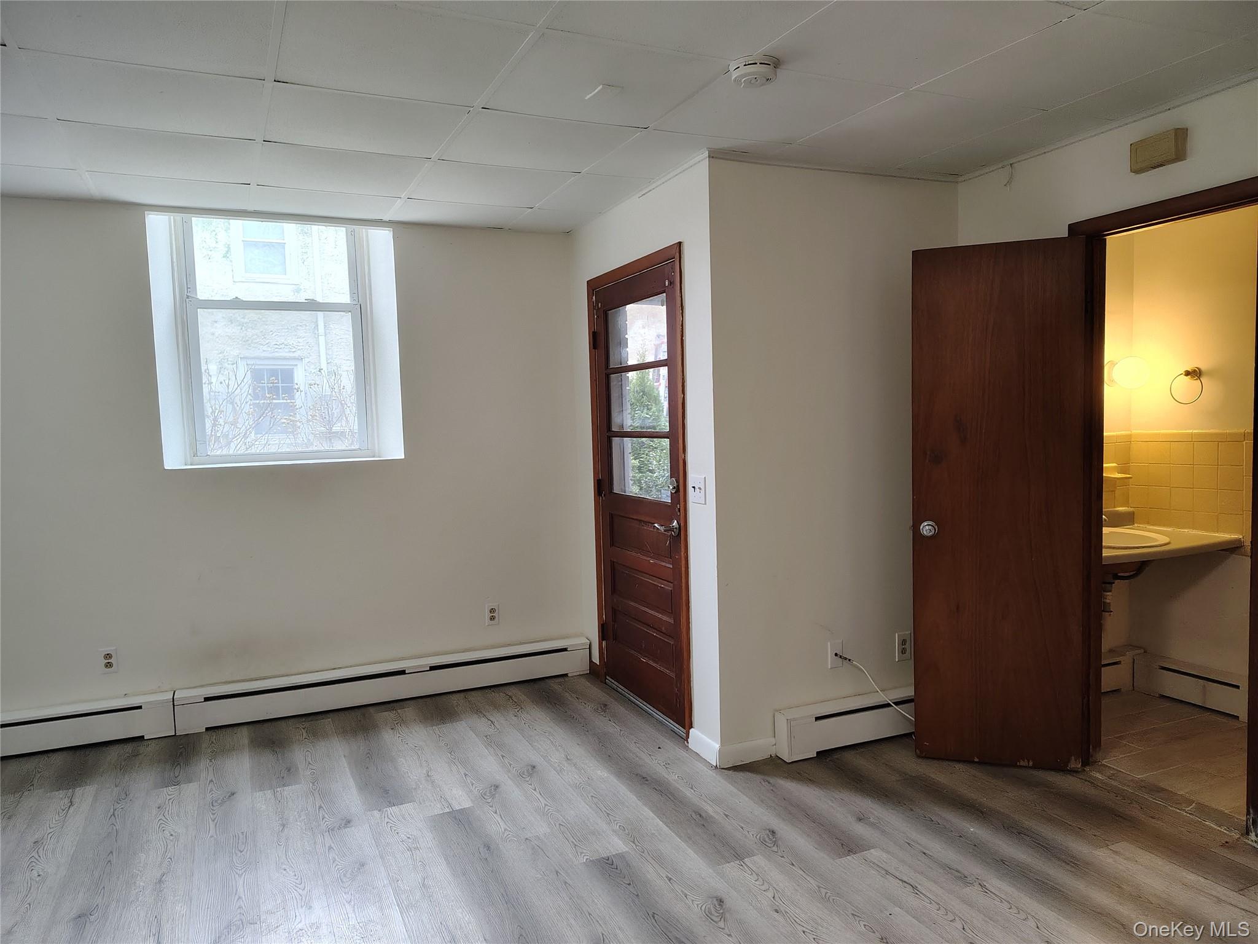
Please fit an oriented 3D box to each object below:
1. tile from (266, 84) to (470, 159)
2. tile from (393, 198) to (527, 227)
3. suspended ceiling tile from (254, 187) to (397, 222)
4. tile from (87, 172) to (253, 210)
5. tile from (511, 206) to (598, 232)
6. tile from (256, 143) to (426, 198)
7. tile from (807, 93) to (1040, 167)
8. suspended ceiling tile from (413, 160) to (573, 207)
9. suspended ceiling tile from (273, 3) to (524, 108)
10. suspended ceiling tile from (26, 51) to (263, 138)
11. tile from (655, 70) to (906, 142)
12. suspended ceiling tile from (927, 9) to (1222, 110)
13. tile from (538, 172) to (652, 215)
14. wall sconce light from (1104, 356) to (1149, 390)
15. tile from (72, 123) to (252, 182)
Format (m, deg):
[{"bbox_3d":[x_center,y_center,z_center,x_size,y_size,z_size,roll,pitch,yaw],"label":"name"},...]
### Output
[{"bbox_3d":[-0.885,-1.163,2.909,0.603,0.018,0.600,-3,4,-25],"label":"tile"},{"bbox_3d":[-0.823,-1.252,4.209,0.603,0.018,0.480,-3,4,-25],"label":"tile"},{"bbox_3d":[-1.376,-1.220,3.950,0.603,0.018,0.480,-3,4,-25],"label":"suspended ceiling tile"},{"bbox_3d":[-1.929,-1.188,3.690,0.603,0.018,0.480,-3,4,-25],"label":"tile"},{"bbox_3d":[-0.393,-1.274,4.415,0.344,0.020,0.526,-3,4,-25],"label":"tile"},{"bbox_3d":[-1.141,-1.191,3.448,0.606,0.020,0.598,-3,4,-25],"label":"tile"},{"bbox_3d":[1.029,-1.246,3.141,0.603,0.018,0.600,-3,4,-25],"label":"tile"},{"bbox_3d":[-0.589,-1.223,3.705,0.606,0.020,0.598,-3,4,-25],"label":"suspended ceiling tile"},{"bbox_3d":[-0.635,-1.135,2.366,0.606,0.020,0.598,-3,4,-25],"label":"suspended ceiling tile"},{"bbox_3d":[-1.439,-1.135,2.650,0.603,0.018,0.600,-3,4,-25],"label":"suspended ceiling tile"},{"bbox_3d":[0.470,-1.199,2.879,0.606,0.020,0.598,-3,4,-25],"label":"tile"},{"bbox_3d":[1.288,-1.212,2.595,0.603,0.018,0.600,-3,4,-25],"label":"suspended ceiling tile"},{"bbox_3d":[-0.161,-1.248,3.904,0.332,0.020,0.598,-3,4,-25],"label":"tile"},{"bbox_3d":[2.386,-0.469,4.160,0.154,0.154,0.182,-3,4,-25],"label":"wall sconce light"},{"bbox_3d":[-1.696,-1.165,3.196,0.603,0.018,0.600,-3,4,-25],"label":"tile"}]

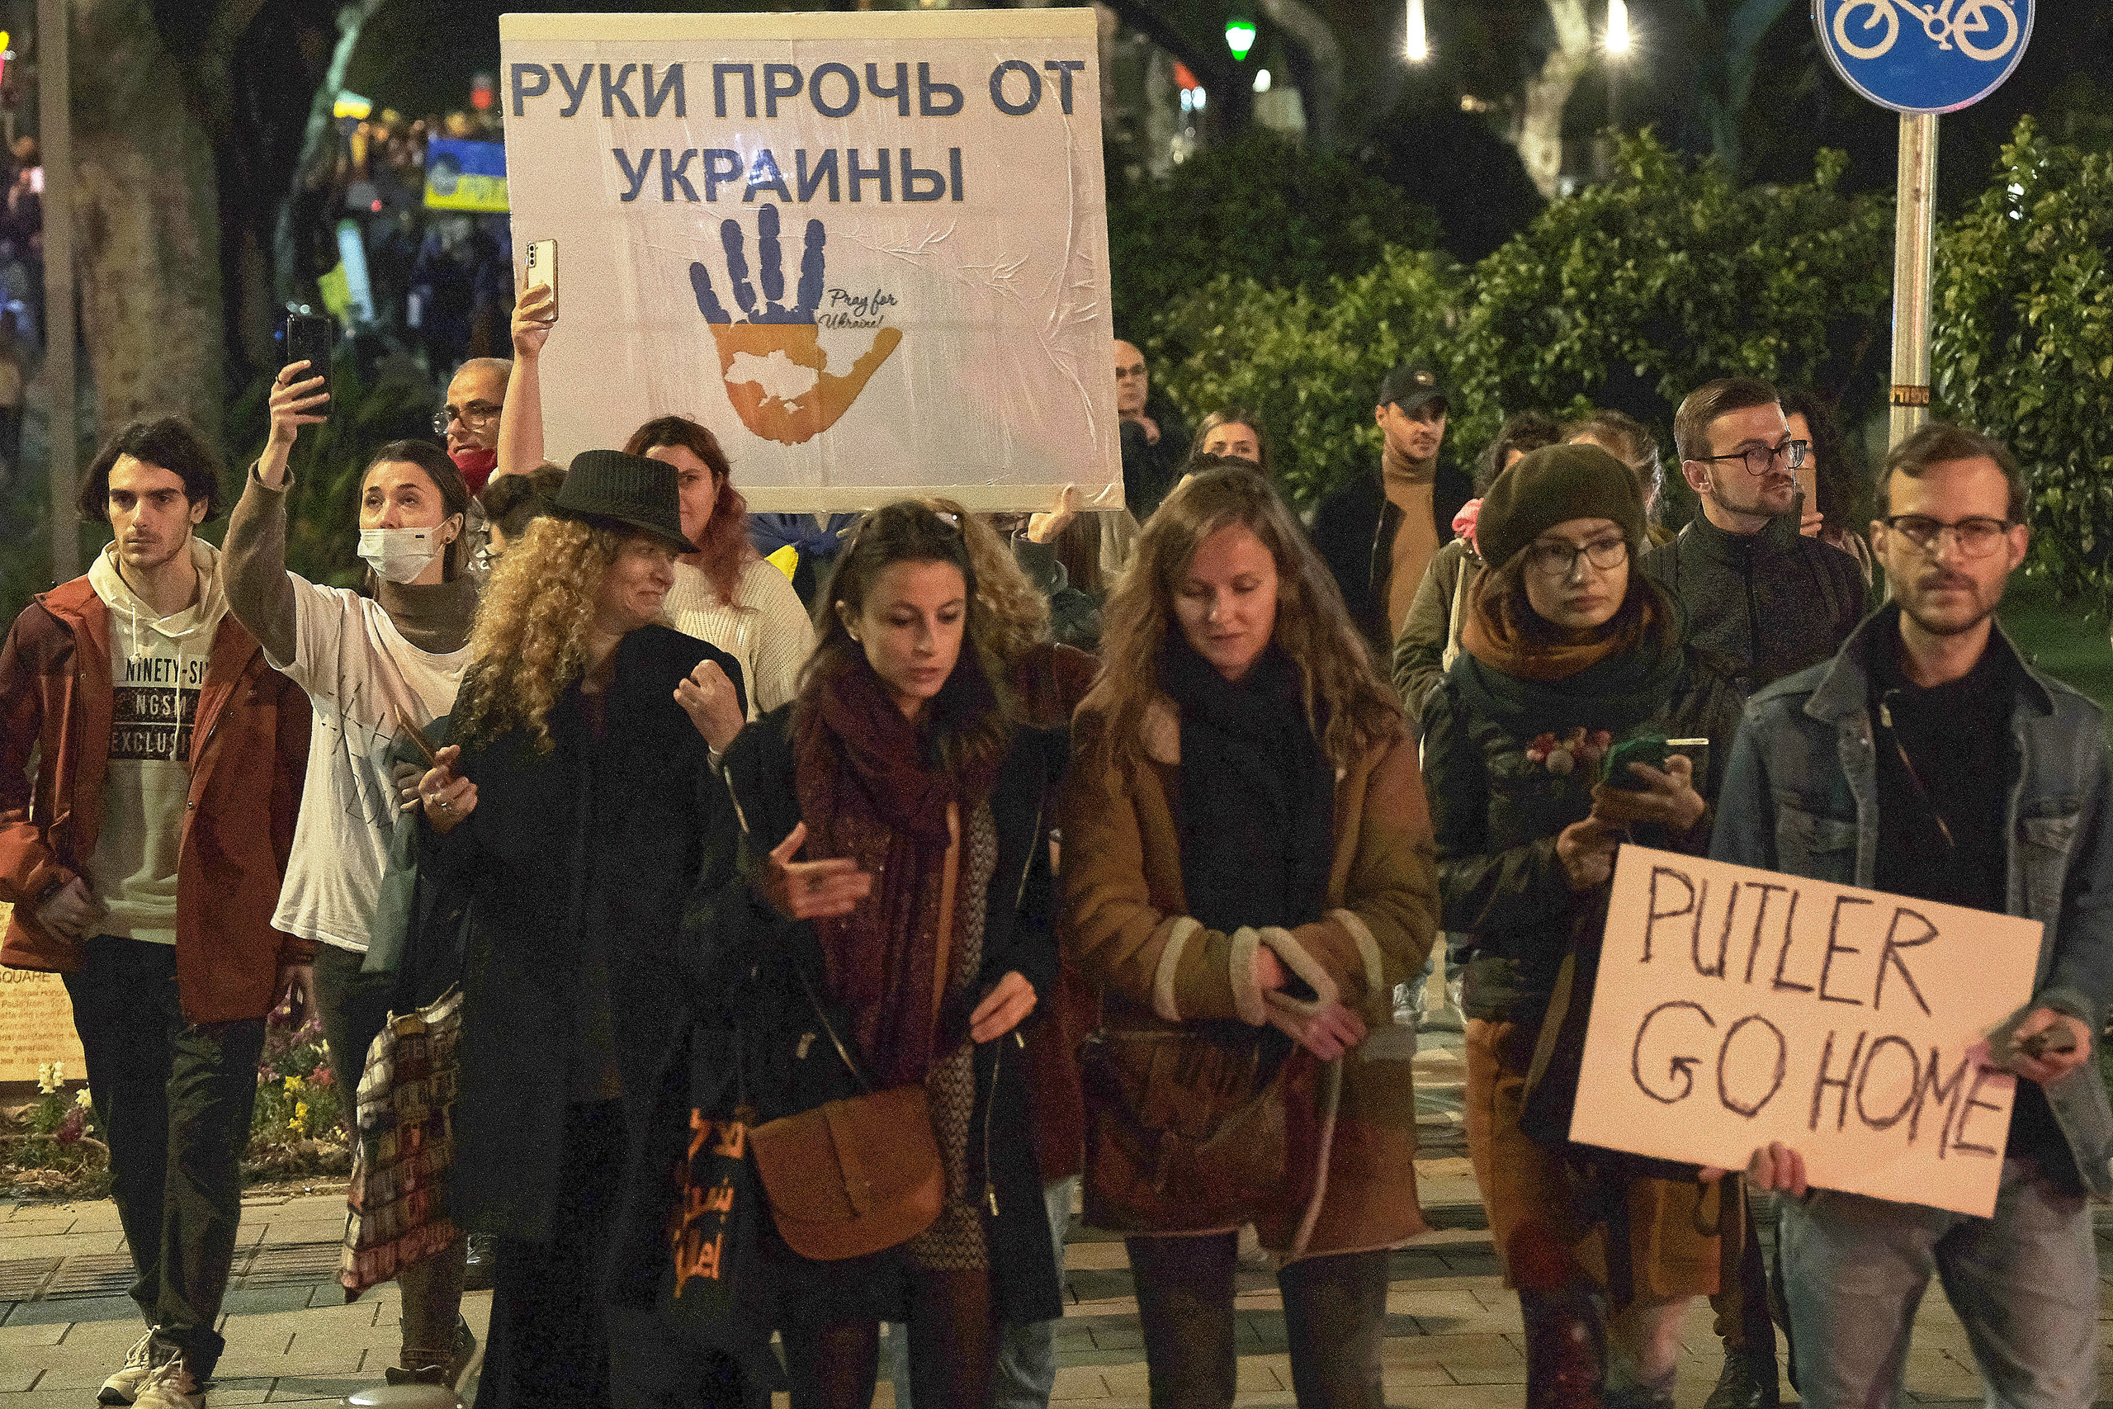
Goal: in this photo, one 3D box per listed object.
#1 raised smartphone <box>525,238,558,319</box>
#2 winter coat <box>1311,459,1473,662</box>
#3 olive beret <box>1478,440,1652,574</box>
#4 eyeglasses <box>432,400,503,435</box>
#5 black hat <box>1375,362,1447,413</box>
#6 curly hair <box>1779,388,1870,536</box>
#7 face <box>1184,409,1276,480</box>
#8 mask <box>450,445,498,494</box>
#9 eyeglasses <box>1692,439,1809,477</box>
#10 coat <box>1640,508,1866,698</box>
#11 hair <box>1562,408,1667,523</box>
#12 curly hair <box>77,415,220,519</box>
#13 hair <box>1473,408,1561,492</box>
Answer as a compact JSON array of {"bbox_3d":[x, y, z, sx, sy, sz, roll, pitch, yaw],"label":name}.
[{"bbox_3d":[-0.953,-0.787,12.200,0.073,0.153,0.009,0,4,38],"label":"raised smartphone"},{"bbox_3d":[0.896,-0.287,17.200,0.500,0.740,0.300,-1,3,-18],"label":"winter coat"},{"bbox_3d":[0.652,-0.255,8.500,0.235,0.155,0.245,-11,3,-14],"label":"olive beret"},{"bbox_3d":[-1.112,-0.549,12.600,0.140,0.050,0.140,-6,1,38],"label":"eyeglasses"},{"bbox_3d":[0.928,-0.820,17.150,0.180,0.135,0.260,-1,3,-27],"label":"black hat"},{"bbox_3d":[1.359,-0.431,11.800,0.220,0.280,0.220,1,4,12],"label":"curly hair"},{"bbox_3d":[0.443,-0.643,16.700,0.190,0.220,0.190,0,3,2],"label":"face"},{"bbox_3d":[-1.112,-0.451,12.600,0.130,0.100,0.100,2,3,36],"label":"mask"},{"bbox_3d":[1.204,-0.428,11.400,0.140,0.048,0.145,-16,8,-42],"label":"eyeglasses"},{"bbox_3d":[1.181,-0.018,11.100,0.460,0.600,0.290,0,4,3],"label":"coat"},{"bbox_3d":[1.127,-0.479,13.300,0.220,0.270,0.230,2,4,30],"label":"hair"},{"bbox_3d":[-1.565,-0.403,11.350,0.235,0.185,0.230,1,3,10],"label":"curly hair"},{"bbox_3d":[0.979,-0.507,13.800,0.240,0.250,0.230,0,3,-9],"label":"hair"}]

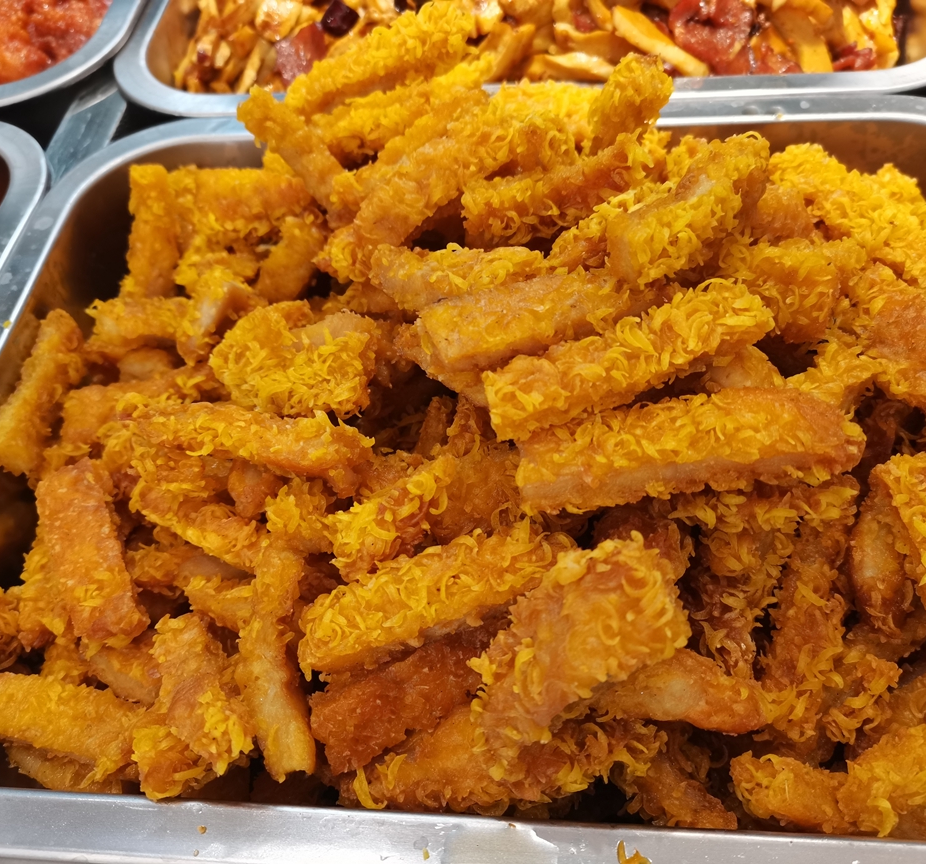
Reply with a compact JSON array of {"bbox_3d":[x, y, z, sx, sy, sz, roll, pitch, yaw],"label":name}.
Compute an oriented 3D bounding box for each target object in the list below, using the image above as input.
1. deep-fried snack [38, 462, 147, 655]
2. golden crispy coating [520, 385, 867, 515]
[{"bbox_3d":[-0.114,0.037,0.267,0.021,0.015,0.053,-17,74,-5],"label":"deep-fried snack"},{"bbox_3d":[0.060,0.004,0.232,0.085,0.016,0.021,-6,54,2],"label":"golden crispy coating"}]

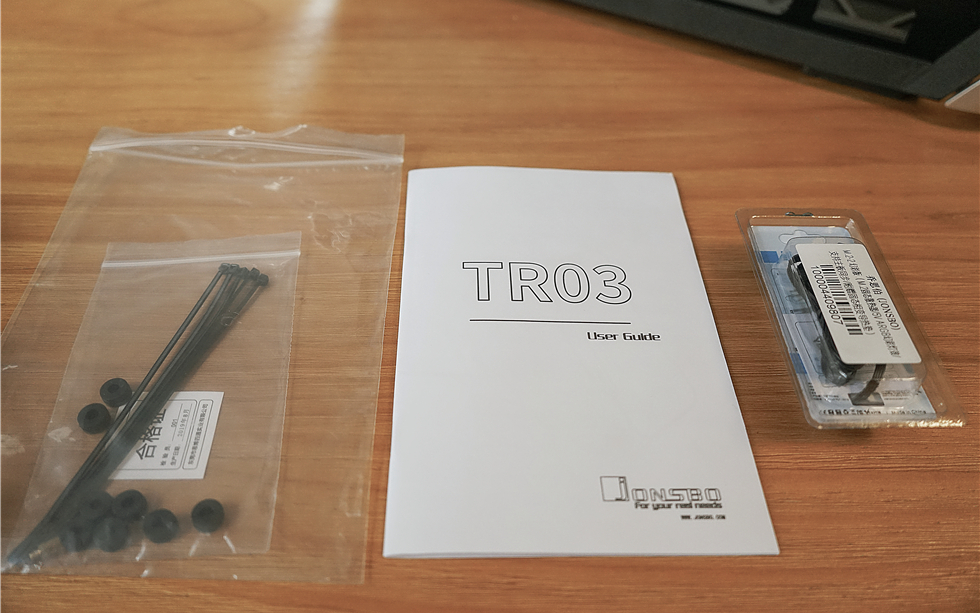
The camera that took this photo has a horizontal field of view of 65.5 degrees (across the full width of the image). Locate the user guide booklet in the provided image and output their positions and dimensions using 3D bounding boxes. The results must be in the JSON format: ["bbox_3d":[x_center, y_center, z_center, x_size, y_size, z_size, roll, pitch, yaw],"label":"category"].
[{"bbox_3d":[0.031,0.008,0.337,0.141,0.004,0.210,0,50,-3],"label":"user guide booklet"}]

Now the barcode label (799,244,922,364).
[{"bbox_3d":[0.157,-0.003,0.327,0.032,0.001,0.067,1,51,-3],"label":"barcode label"}]

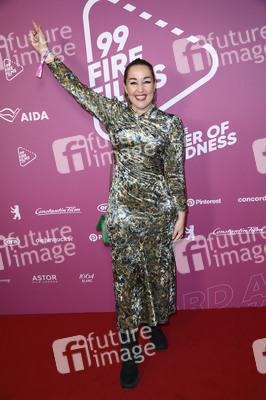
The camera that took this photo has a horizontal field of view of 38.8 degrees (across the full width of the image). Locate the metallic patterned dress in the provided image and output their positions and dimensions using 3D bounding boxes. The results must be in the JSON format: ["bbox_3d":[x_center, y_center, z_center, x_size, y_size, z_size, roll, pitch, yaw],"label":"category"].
[{"bbox_3d":[-0.045,-0.011,1.968,0.680,1.460,0.410,-5,13,-2],"label":"metallic patterned dress"}]

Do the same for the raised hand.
[{"bbox_3d":[-0.442,-0.756,1.774,0.088,0.168,0.080,-17,13,-3],"label":"raised hand"}]

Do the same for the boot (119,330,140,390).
[{"bbox_3d":[-0.023,0.836,2.046,0.105,0.225,0.275,-4,13,3],"label":"boot"}]

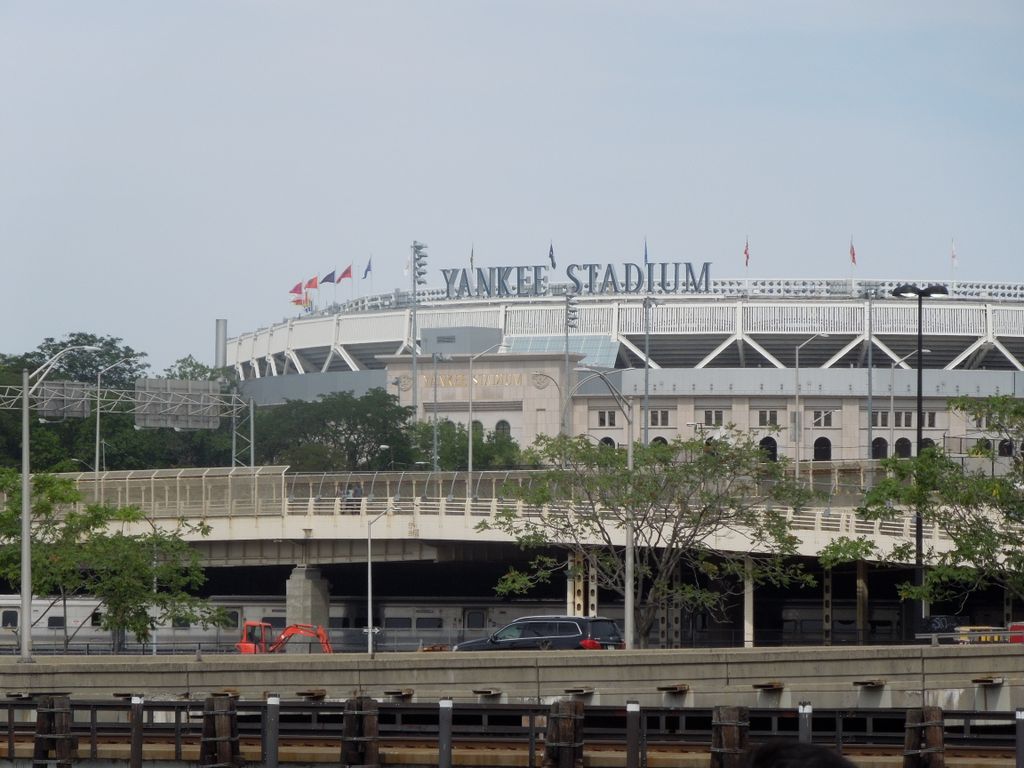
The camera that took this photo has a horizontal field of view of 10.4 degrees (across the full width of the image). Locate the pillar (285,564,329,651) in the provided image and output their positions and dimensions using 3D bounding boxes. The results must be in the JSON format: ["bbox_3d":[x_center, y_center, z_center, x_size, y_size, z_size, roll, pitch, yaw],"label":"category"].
[{"bbox_3d":[-10.373,12.004,288.000,1.800,5.400,1.800,-2,-3,45],"label":"pillar"}]

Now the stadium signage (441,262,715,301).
[{"bbox_3d":[7.646,-12.431,675.072,33.800,3.600,2.000,-1,-2,20],"label":"stadium signage"}]

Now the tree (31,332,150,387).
[{"bbox_3d":[-31.332,2.416,420.000,8.900,12.000,8.500,0,-2,0],"label":"tree"}]

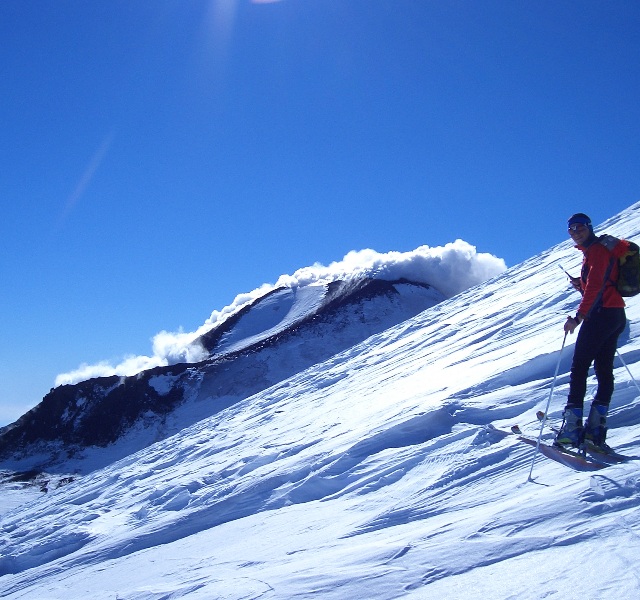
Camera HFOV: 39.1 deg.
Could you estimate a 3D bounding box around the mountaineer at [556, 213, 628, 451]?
[{"bbox_3d":[2.066,0.224,6.832,0.500,1.770,0.560,-3,-7,30],"label":"mountaineer"}]

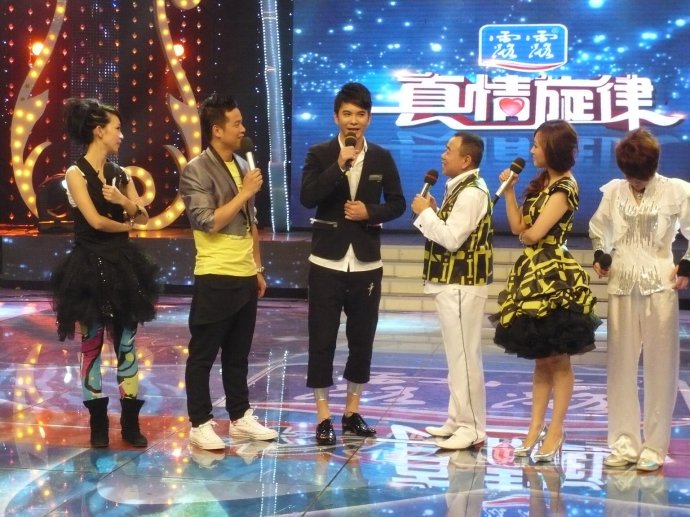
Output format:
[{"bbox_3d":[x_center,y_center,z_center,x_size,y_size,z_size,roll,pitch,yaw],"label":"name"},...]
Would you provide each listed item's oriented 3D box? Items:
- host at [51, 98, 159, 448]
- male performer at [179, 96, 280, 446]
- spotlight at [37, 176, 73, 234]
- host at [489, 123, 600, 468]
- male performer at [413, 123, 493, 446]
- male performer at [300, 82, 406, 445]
[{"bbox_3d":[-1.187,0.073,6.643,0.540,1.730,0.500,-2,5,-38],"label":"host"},{"bbox_3d":[-0.565,0.060,6.707,0.470,1.769,0.500,5,5,44],"label":"male performer"},{"bbox_3d":[-3.079,-0.604,14.279,0.390,0.620,0.420,1,4,-6],"label":"spotlight"},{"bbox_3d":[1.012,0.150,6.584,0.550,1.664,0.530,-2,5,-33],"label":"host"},{"bbox_3d":[0.574,0.156,6.824,0.450,1.604,0.480,0,4,-13],"label":"male performer"},{"bbox_3d":[0.029,0.024,6.882,0.550,1.840,0.400,1,4,-3],"label":"male performer"}]

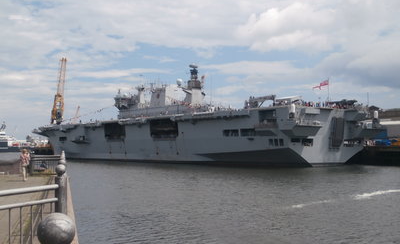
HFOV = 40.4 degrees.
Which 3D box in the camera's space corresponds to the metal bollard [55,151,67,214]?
[{"bbox_3d":[-2.020,1.193,7.900,0.172,1.460,0.172,0,-2,0],"label":"metal bollard"}]

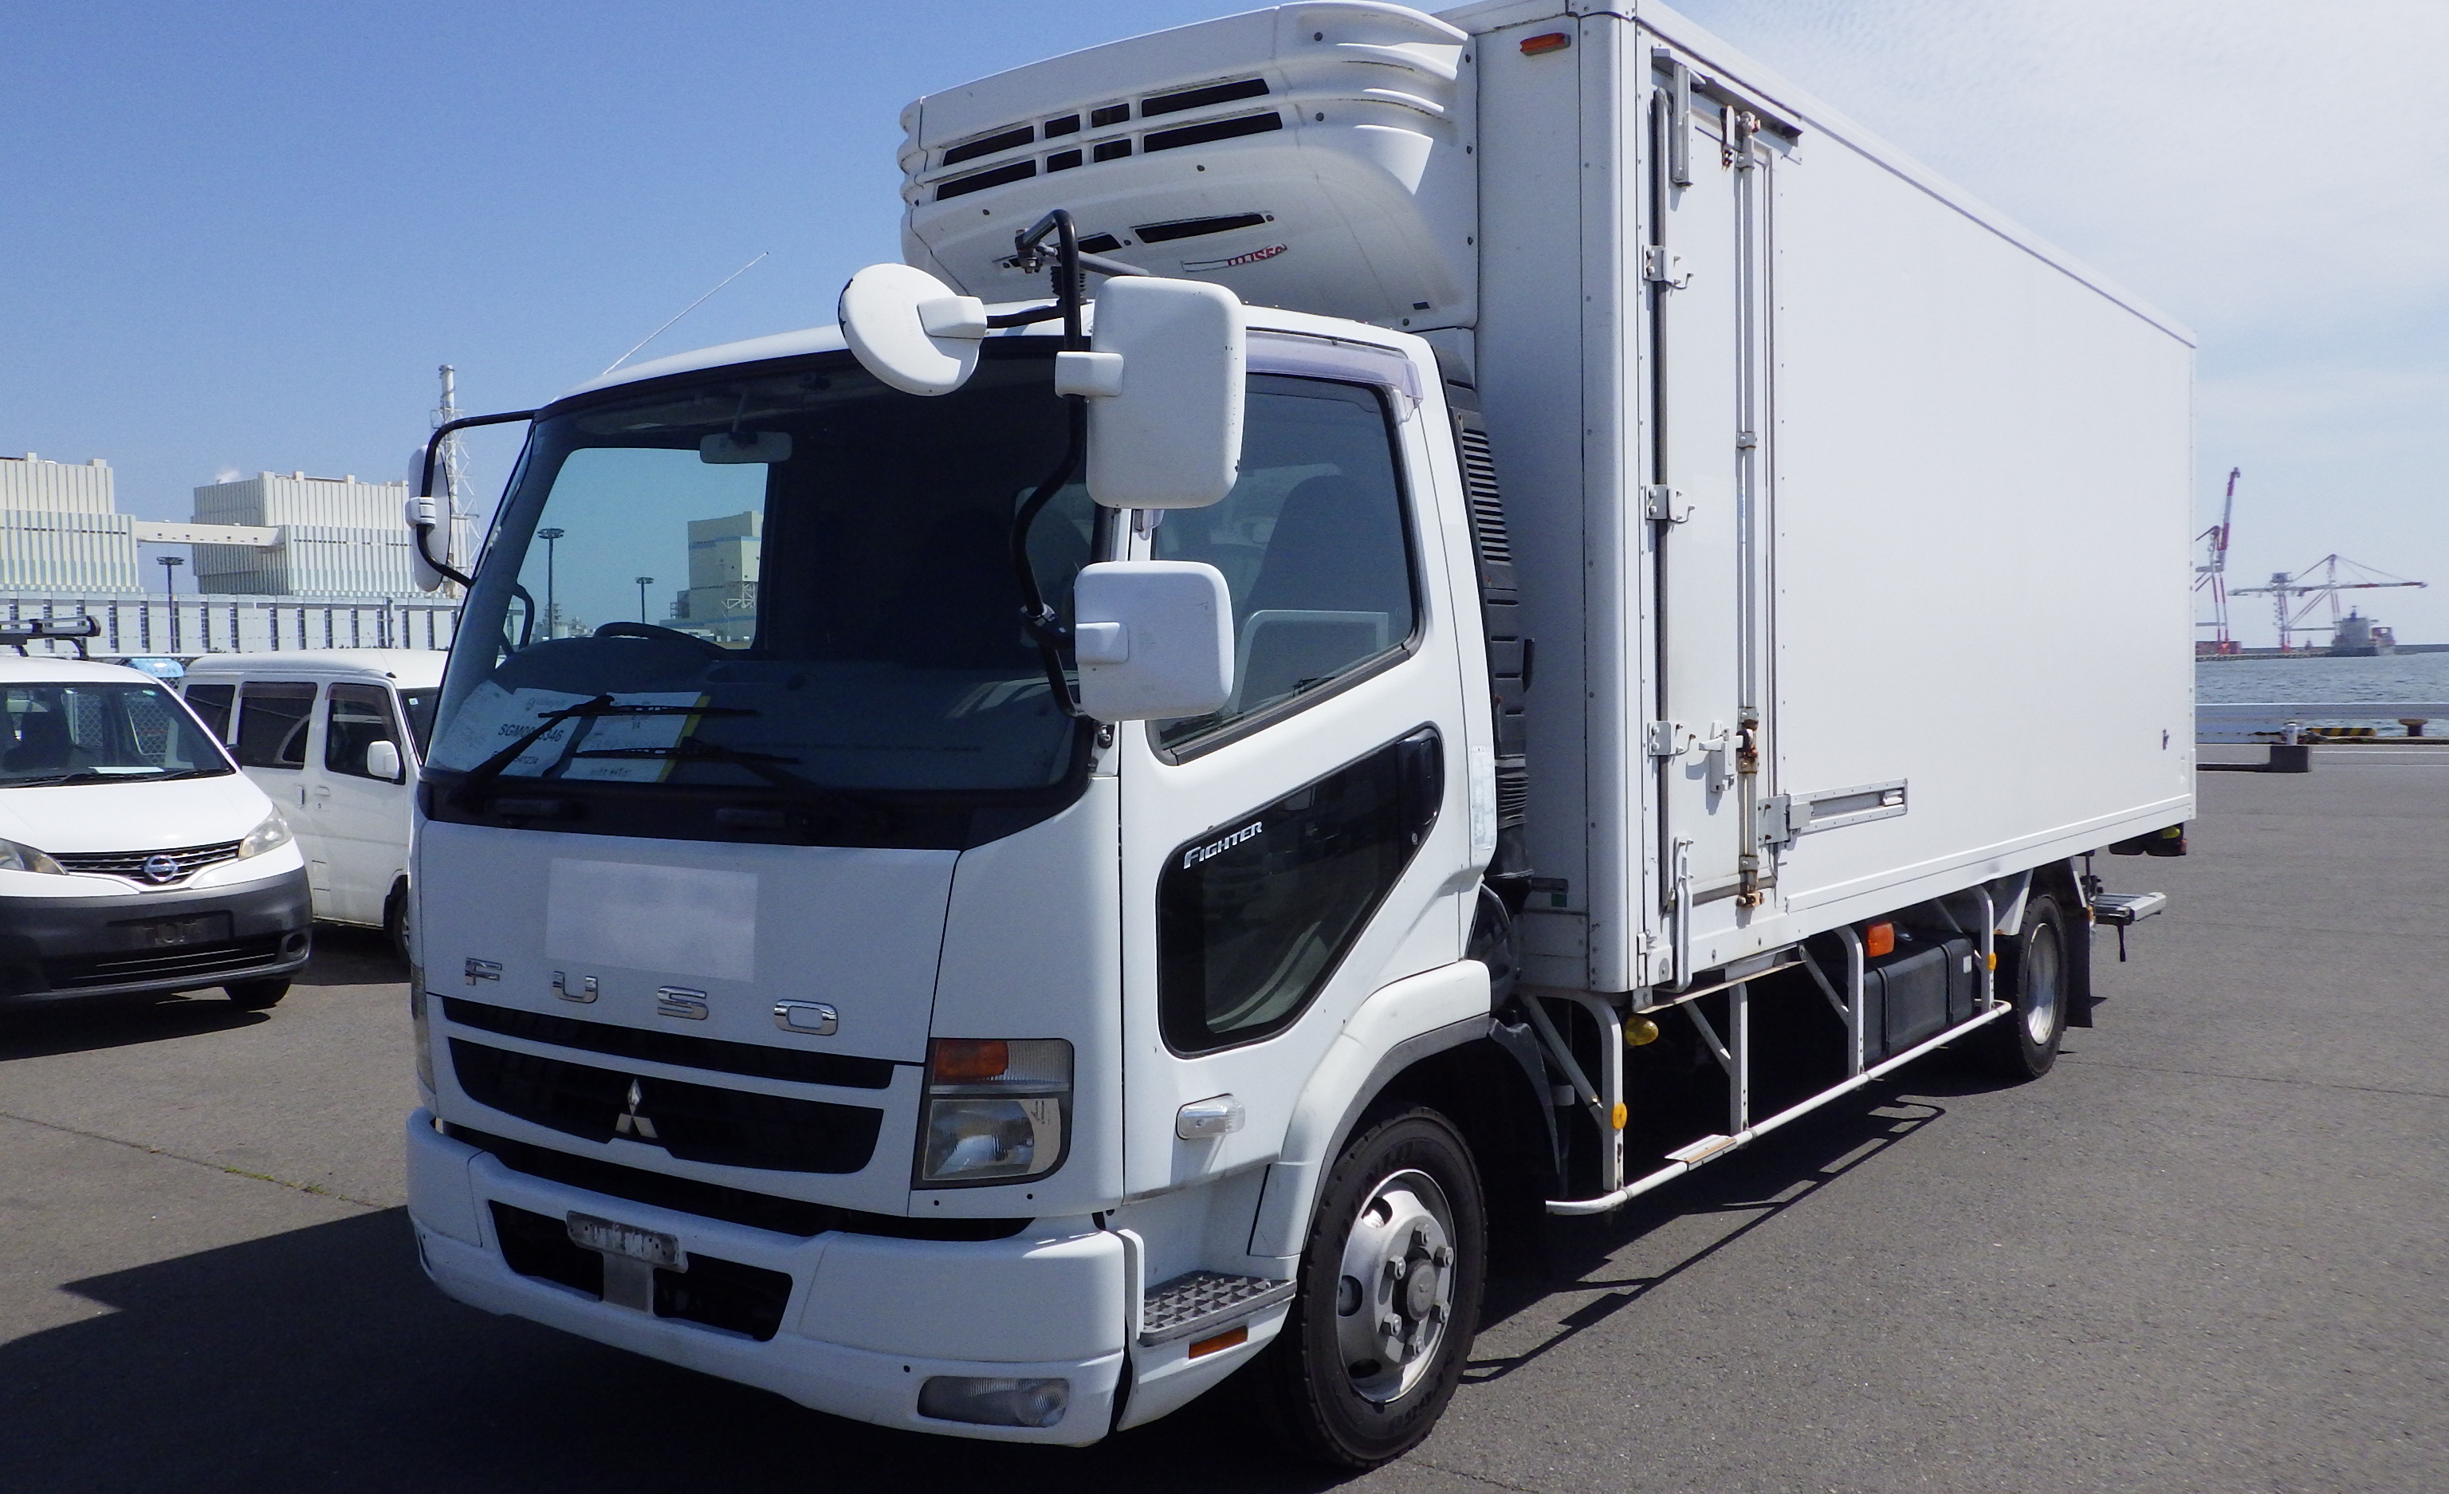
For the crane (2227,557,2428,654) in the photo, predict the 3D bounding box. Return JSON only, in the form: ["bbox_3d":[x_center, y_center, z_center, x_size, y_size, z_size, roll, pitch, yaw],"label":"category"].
[{"bbox_3d":[616.000,-80.404,1110.000,95.000,55.000,25.000,1,3,37],"label":"crane"}]

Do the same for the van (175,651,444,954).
[{"bbox_3d":[-5.434,0.327,13.173,3.400,1.890,1.475,1,3,38],"label":"van"}]

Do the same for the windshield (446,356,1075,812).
[{"bbox_3d":[-1.012,-0.337,4.094,2.040,0.930,0.220,1,-14,37],"label":"windshield"}]

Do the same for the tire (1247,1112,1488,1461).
[{"bbox_3d":[0.299,1.127,4.204,0.210,0.735,0.735,1,2,37],"label":"tire"}]

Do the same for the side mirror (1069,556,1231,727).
[{"bbox_3d":[-0.121,-0.177,3.330,0.262,0.270,0.100,0,3,14],"label":"side mirror"}]

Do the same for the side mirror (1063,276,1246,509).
[{"bbox_3d":[-0.115,-0.599,3.360,0.280,0.395,0.110,3,-1,9],"label":"side mirror"}]

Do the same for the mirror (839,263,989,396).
[{"bbox_3d":[-0.559,-0.750,3.560,0.270,0.270,0.100,-2,-21,-36],"label":"mirror"}]

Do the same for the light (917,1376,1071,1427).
[{"bbox_3d":[-0.399,1.145,3.499,0.285,0.085,0.080,0,2,15],"label":"light"}]

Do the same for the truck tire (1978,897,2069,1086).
[{"bbox_3d":[3.248,0.955,8.111,0.210,0.735,0.735,1,2,37],"label":"truck tire"}]

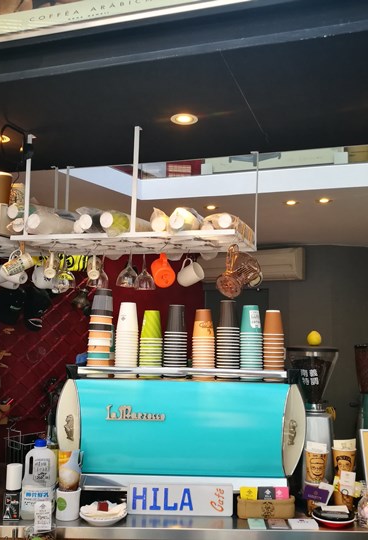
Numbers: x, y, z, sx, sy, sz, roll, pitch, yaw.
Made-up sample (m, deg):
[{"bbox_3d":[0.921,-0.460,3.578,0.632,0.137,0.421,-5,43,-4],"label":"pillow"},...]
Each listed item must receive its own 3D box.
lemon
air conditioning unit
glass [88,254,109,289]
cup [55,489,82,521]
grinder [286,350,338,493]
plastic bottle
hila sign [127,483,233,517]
[{"bbox_3d":[0.523,0.276,2.250,0.058,0.057,0.060,1,-7,0],"label":"lemon"},{"bbox_3d":[0.591,-0.025,5.077,0.930,0.270,0.210,-1,-7,23],"label":"air conditioning unit"},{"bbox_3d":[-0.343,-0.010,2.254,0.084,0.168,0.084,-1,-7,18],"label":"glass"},{"bbox_3d":[-0.395,0.813,1.945,0.086,0.088,0.086,2,-7,-2],"label":"cup"},{"bbox_3d":[0.509,0.616,2.275,0.210,0.598,0.360,1,-7,0],"label":"grinder"},{"bbox_3d":[-0.499,0.730,1.978,0.112,0.258,0.105,2,-7,-9],"label":"plastic bottle"},{"bbox_3d":[-0.013,0.823,2.018,0.372,0.105,0.020,2,-19,-2],"label":"hila sign"}]

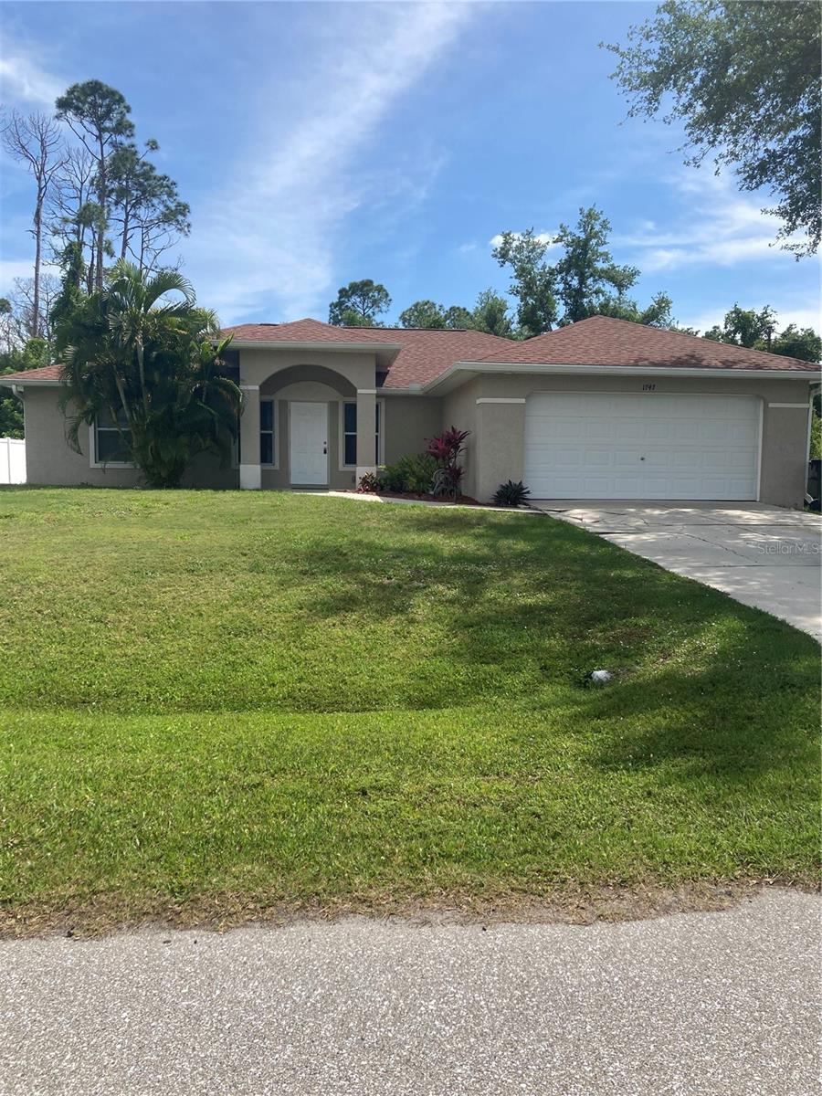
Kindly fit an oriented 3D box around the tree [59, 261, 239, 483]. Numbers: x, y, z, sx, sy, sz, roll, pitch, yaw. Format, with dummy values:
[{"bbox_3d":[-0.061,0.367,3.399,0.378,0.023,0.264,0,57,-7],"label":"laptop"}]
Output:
[{"bbox_3d":[-5.785,-3.837,19.600,4.000,5.000,3.600,0,5,-7],"label":"tree"}]

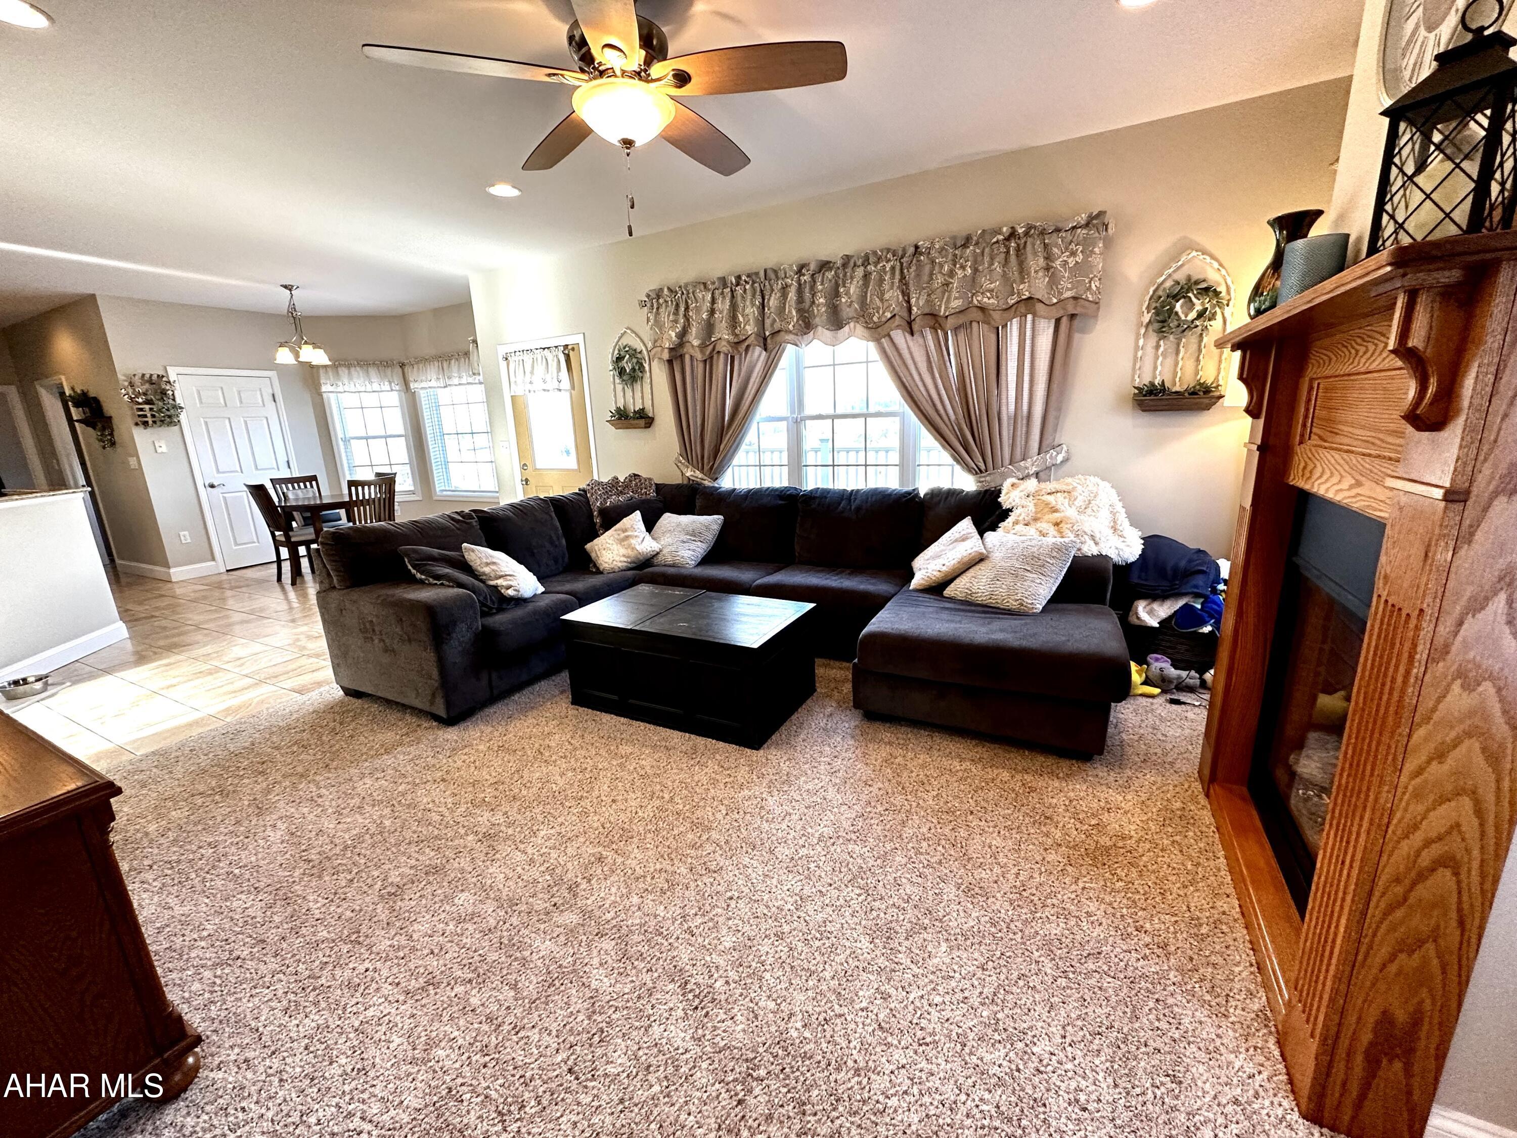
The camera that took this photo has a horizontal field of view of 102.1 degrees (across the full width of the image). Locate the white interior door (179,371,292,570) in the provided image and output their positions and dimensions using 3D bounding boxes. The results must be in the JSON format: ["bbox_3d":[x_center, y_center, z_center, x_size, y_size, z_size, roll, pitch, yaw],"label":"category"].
[{"bbox_3d":[-5.633,-1.060,6.792,0.070,2.036,0.834,5,15,28],"label":"white interior door"}]

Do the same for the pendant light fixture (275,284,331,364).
[{"bbox_3d":[-4.274,-2.240,5.665,0.437,0.685,0.437,5,15,28],"label":"pendant light fixture"}]

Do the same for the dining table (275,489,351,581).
[{"bbox_3d":[-4.317,-0.342,6.325,0.923,0.755,0.923,5,15,28],"label":"dining table"}]

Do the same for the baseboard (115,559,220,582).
[{"bbox_3d":[-6.500,-0.025,6.746,1.380,0.129,0.397,5,15,28],"label":"baseboard"}]

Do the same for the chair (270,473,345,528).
[{"bbox_3d":[-4.775,-0.494,6.586,0.526,0.968,0.447,5,15,28],"label":"chair"}]

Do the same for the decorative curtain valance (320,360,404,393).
[{"bbox_3d":[-4.612,-2.239,7.159,0.914,0.357,0.109,-6,14,-13],"label":"decorative curtain valance"}]

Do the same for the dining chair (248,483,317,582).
[{"bbox_3d":[-4.539,-0.367,6.011,0.437,0.968,0.506,4,15,26],"label":"dining chair"}]

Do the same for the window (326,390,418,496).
[{"bbox_3d":[-4.626,-1.517,7.393,0.844,1.410,0.099,-6,14,-13],"label":"window"}]

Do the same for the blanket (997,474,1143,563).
[{"bbox_3d":[1.579,-0.252,3.135,0.675,0.417,0.576,5,15,28],"label":"blanket"}]

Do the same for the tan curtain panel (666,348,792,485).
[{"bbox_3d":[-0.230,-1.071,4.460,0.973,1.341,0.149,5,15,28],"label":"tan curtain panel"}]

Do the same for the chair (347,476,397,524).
[{"bbox_3d":[-3.773,-0.389,5.964,0.516,0.968,0.447,7,16,34],"label":"chair"}]

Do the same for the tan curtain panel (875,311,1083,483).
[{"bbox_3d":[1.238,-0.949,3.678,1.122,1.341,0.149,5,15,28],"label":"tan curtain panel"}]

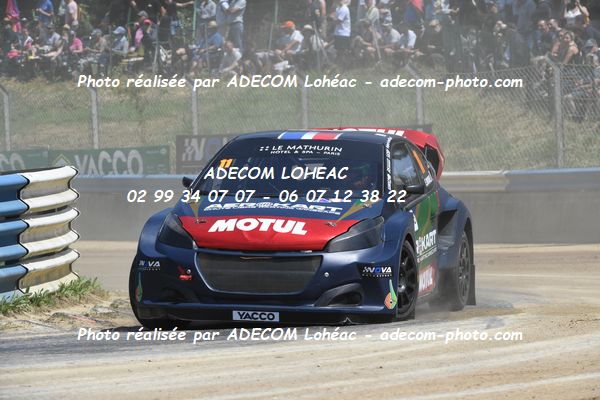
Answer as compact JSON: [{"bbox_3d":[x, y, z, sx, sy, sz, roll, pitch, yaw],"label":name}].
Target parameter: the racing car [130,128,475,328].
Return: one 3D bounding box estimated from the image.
[{"bbox_3d":[0.065,0.160,30.500,1.830,1.390,4.000,1,1,11],"label":"racing car"}]

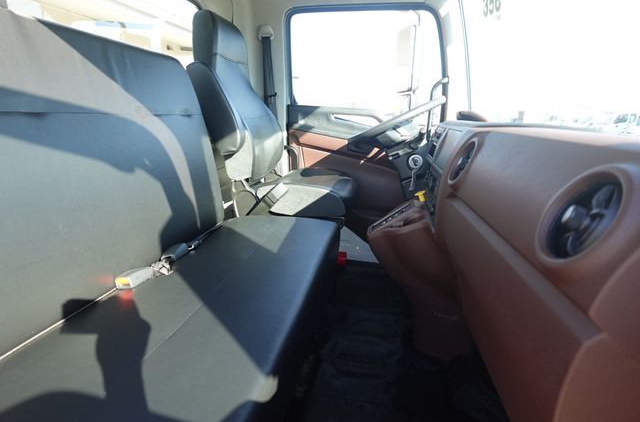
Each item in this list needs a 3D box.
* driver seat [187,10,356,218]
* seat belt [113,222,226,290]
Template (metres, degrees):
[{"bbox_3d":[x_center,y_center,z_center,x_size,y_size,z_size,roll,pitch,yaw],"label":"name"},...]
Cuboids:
[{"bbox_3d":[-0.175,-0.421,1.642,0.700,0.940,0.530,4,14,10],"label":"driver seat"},{"bbox_3d":[-0.444,0.105,1.168,0.075,0.060,0.570,4,14,10],"label":"seat belt"}]

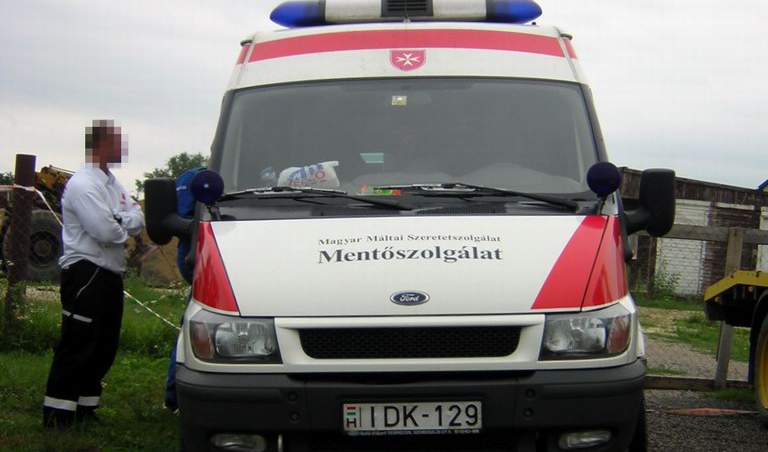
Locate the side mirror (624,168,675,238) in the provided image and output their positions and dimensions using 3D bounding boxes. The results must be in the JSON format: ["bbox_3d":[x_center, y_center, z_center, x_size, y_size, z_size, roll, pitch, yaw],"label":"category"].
[{"bbox_3d":[1.205,-0.106,5.820,0.220,0.300,0.140,-1,1,1],"label":"side mirror"}]

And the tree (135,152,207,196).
[{"bbox_3d":[-8.954,-1.389,55.000,3.900,4.000,3.700,-1,1,1],"label":"tree"}]

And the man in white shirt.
[{"bbox_3d":[-1.671,0.279,7.400,0.450,1.770,0.500,0,1,22],"label":"man in white shirt"}]

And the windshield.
[{"bbox_3d":[0.108,-0.424,5.900,1.670,0.790,0.180,-1,-40,1],"label":"windshield"}]

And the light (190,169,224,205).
[{"bbox_3d":[-0.761,-0.170,5.550,0.143,0.148,0.100,-1,1,1],"label":"light"}]

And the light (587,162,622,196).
[{"bbox_3d":[0.951,-0.201,5.550,0.143,0.148,0.100,-1,1,1],"label":"light"}]

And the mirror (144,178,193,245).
[{"bbox_3d":[-0.975,-0.066,5.820,0.215,0.295,0.140,-1,1,1],"label":"mirror"}]

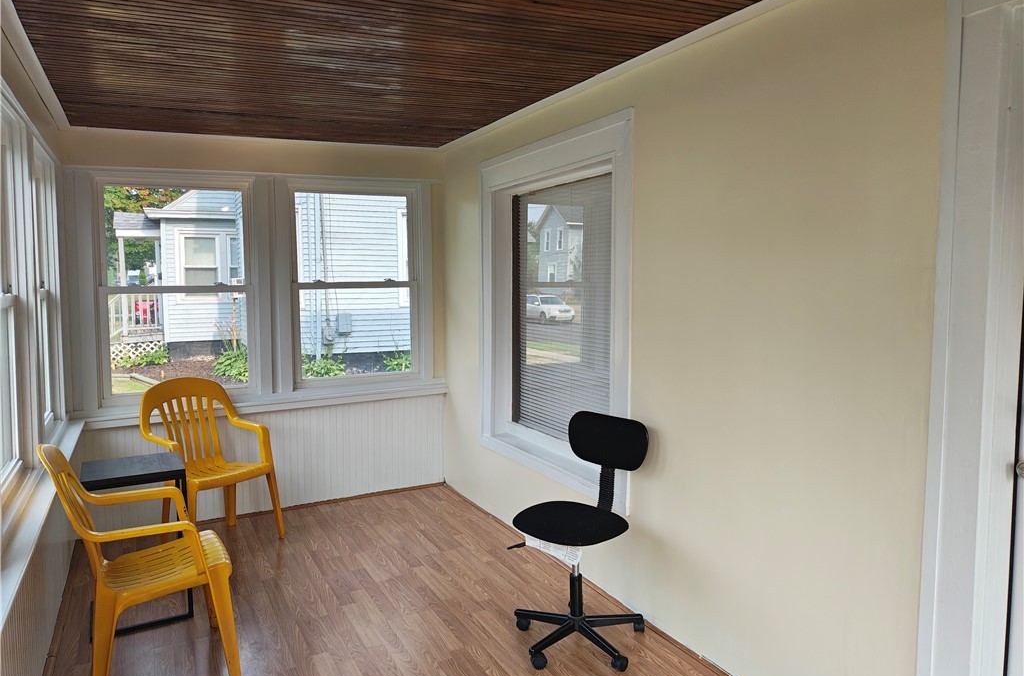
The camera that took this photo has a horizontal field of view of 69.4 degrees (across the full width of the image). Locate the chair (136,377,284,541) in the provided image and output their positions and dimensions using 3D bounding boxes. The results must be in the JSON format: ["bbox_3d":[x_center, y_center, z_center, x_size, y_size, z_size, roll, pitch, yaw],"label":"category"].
[{"bbox_3d":[-1.679,0.686,4.107,0.573,0.903,0.570,4,6,40],"label":"chair"}]

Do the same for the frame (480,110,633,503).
[{"bbox_3d":[0.198,-0.147,3.848,0.120,1.714,1.538,-3,5,-26],"label":"frame"}]

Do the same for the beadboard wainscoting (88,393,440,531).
[{"bbox_3d":[-1.475,0.767,4.678,2.252,0.644,0.030,-3,5,-28],"label":"beadboard wainscoting"}]

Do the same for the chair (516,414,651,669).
[{"bbox_3d":[0.262,0.780,2.909,0.529,0.891,0.551,4,7,42],"label":"chair"}]

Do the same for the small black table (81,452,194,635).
[{"bbox_3d":[-1.634,0.883,3.226,0.390,0.659,0.353,-3,6,-30],"label":"small black table"}]

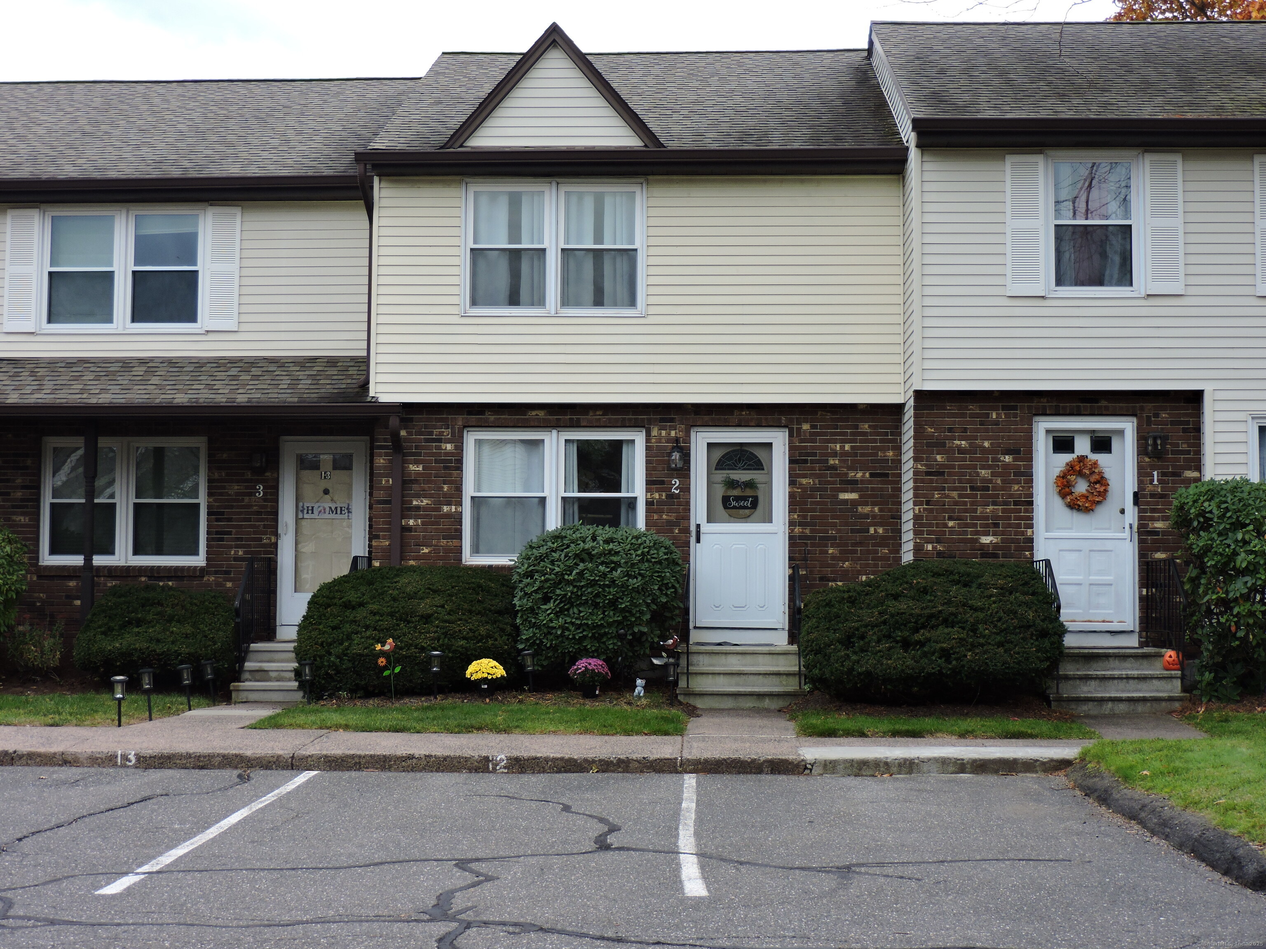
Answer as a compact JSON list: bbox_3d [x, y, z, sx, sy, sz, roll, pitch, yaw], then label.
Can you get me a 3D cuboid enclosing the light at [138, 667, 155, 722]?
[{"bbox_3d":[-4.231,1.928,17.608,0.138,0.473,0.138,-5,-4,1],"label":"light"}]

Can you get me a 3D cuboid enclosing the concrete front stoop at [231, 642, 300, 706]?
[{"bbox_3d":[-3.408,2.037,21.100,1.220,0.600,1.680,0,-4,2],"label":"concrete front stoop"}]

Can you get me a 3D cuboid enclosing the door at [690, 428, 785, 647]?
[{"bbox_3d":[1.092,0.642,20.655,1.000,2.210,0.100,0,-4,2],"label":"door"}]

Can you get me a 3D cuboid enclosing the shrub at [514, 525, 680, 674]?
[{"bbox_3d":[-0.331,1.230,19.500,1.640,1.500,1.500,0,-4,2],"label":"shrub"}]

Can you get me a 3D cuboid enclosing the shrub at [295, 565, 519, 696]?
[{"bbox_3d":[-2.191,1.488,19.500,2.150,1.250,1.650,0,-4,2],"label":"shrub"}]

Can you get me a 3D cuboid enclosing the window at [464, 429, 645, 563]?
[{"bbox_3d":[-0.812,0.223,20.630,1.860,1.380,0.130,0,-4,2],"label":"window"}]

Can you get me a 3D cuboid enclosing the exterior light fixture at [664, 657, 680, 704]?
[{"bbox_3d":[0.359,1.906,18.500,0.140,0.420,0.140,0,-4,2],"label":"exterior light fixture"}]

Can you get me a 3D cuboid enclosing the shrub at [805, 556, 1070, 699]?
[{"bbox_3d":[2.701,1.402,18.100,2.360,1.260,1.650,0,-4,2],"label":"shrub"}]

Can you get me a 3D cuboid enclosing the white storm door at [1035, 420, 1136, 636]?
[{"bbox_3d":[4.342,0.555,19.300,0.970,2.160,0.100,0,-4,2],"label":"white storm door"}]

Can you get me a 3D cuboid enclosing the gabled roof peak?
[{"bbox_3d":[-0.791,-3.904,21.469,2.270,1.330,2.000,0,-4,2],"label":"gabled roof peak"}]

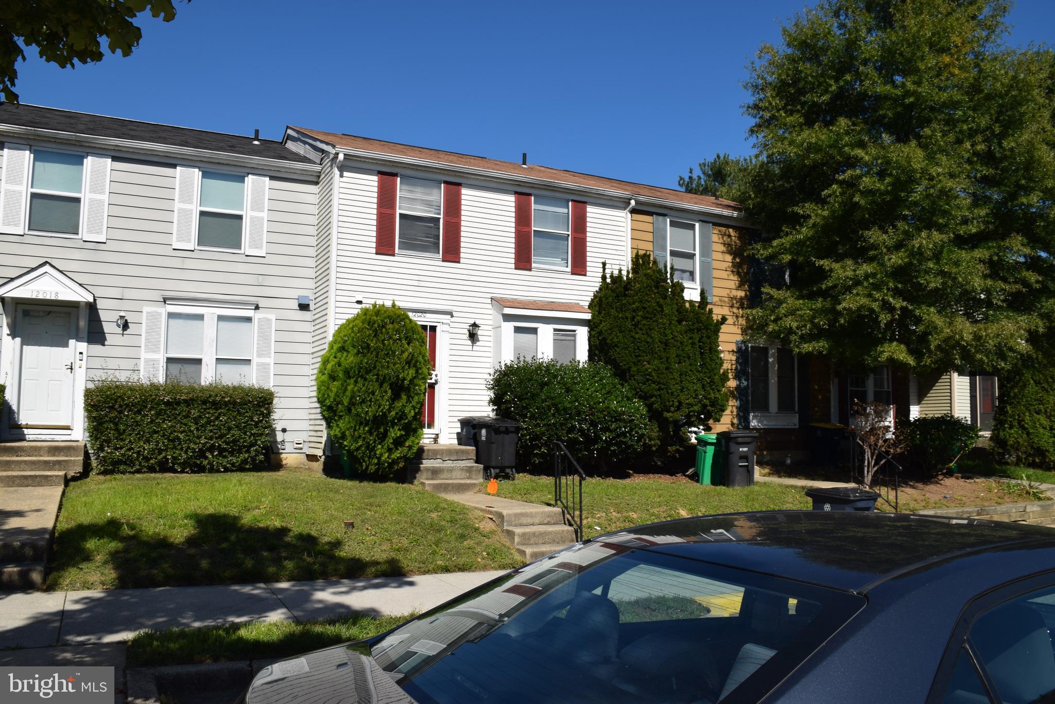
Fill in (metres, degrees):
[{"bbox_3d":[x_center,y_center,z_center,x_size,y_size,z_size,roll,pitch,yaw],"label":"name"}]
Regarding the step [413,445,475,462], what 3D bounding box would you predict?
[{"bbox_3d":[-1.618,1.769,13.734,1.230,0.250,0.850,3,-6,-25],"label":"step"}]

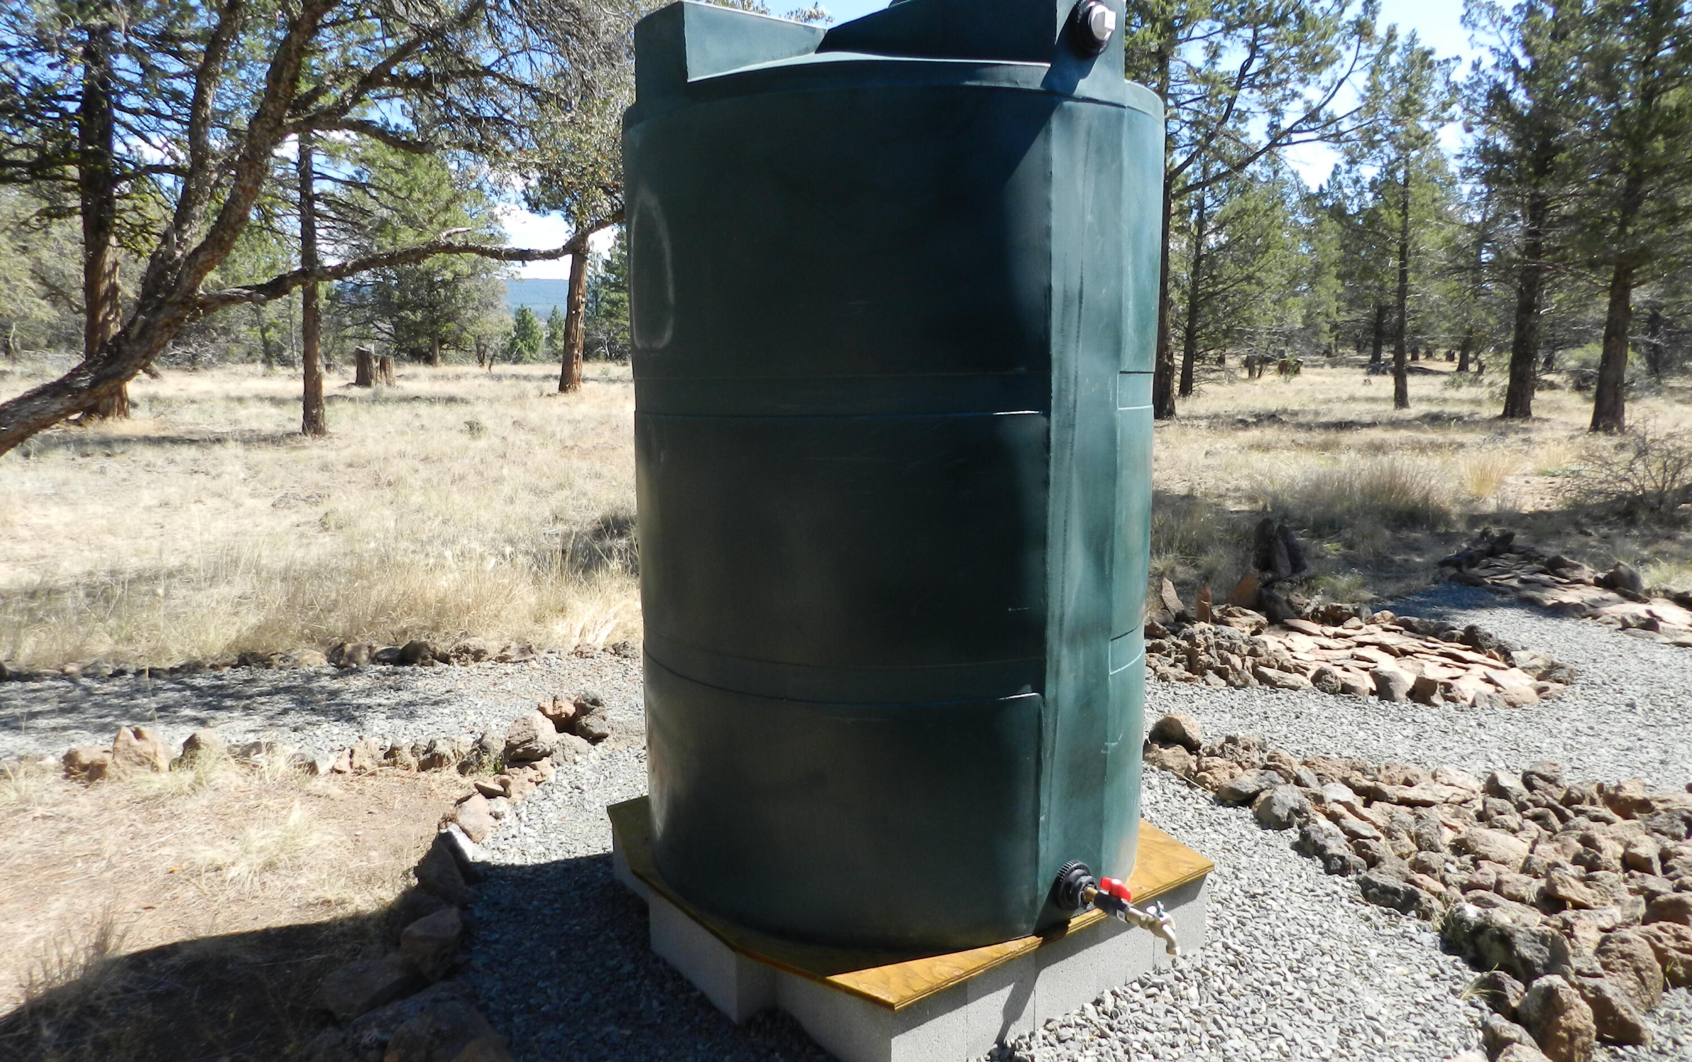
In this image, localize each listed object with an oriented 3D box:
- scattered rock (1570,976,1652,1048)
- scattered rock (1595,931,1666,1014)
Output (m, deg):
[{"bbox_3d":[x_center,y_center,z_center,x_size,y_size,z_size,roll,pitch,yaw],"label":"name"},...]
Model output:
[{"bbox_3d":[1.668,1.045,2.453,0.155,0.120,0.120,9,13,44],"label":"scattered rock"},{"bbox_3d":[1.787,1.003,2.564,0.128,0.175,0.115,7,12,36],"label":"scattered rock"}]

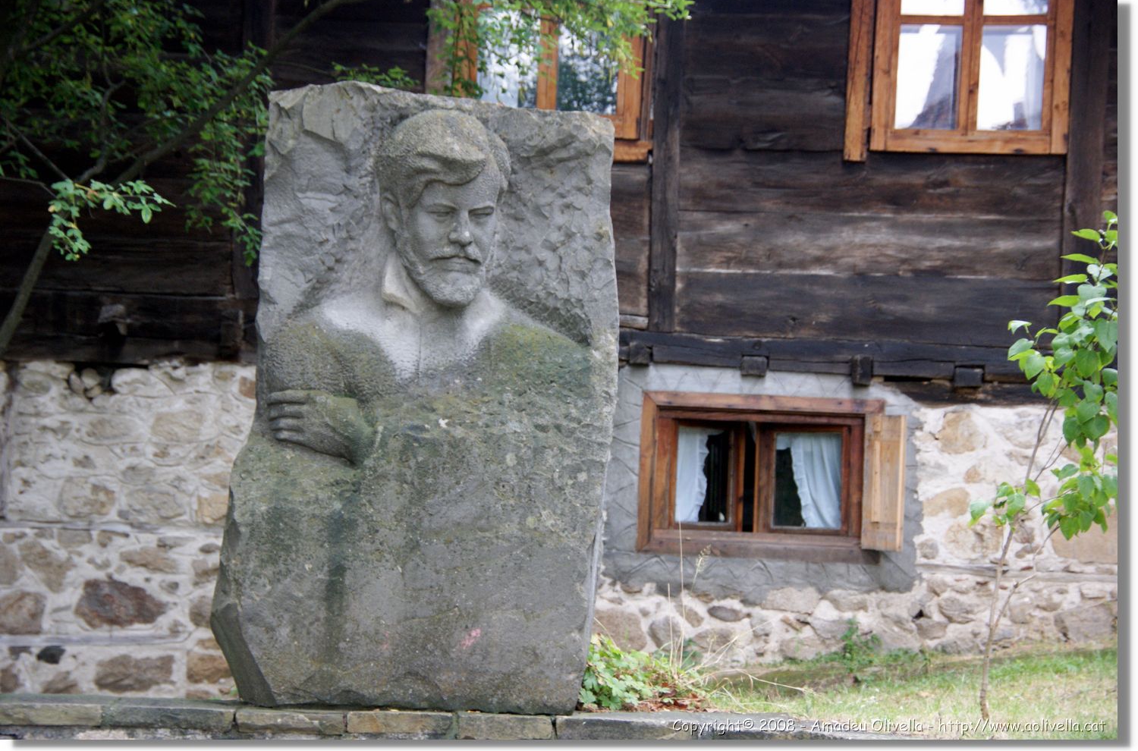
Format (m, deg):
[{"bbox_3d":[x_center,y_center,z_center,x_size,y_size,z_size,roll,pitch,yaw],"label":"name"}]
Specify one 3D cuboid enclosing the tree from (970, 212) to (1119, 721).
[{"bbox_3d":[1.435,0.260,8.300,0.530,1.500,0.500,2,1,0],"label":"tree"}]

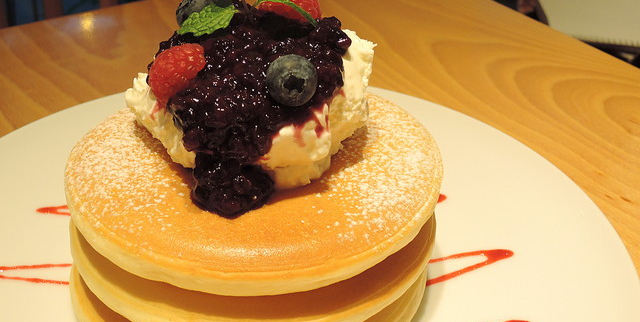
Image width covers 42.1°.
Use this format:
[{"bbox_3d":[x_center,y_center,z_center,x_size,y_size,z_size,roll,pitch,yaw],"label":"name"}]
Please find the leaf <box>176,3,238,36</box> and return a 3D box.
[{"bbox_3d":[-0.037,-0.046,0.275,0.022,0.005,0.013,-26,59,-28],"label":"leaf"}]

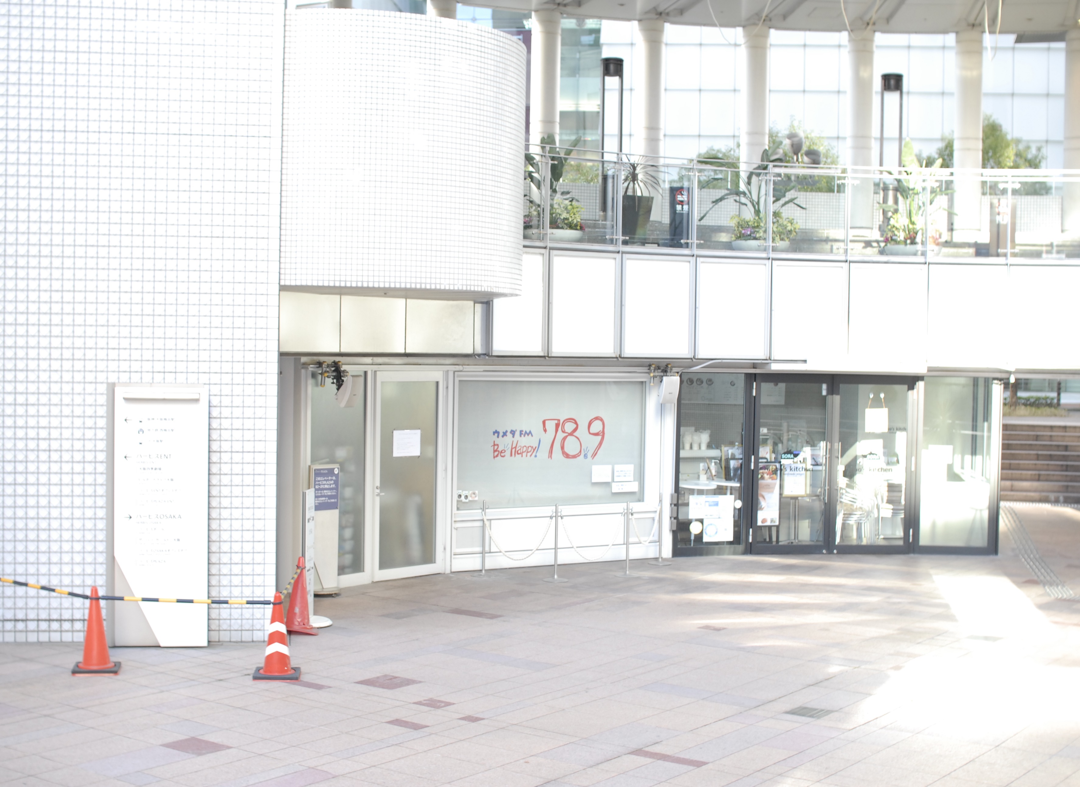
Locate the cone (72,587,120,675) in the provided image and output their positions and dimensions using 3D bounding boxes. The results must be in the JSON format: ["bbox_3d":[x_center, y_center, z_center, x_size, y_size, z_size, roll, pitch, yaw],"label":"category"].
[{"bbox_3d":[-3.572,1.893,11.850,0.385,0.685,0.385,1,2,-11],"label":"cone"}]

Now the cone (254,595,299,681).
[{"bbox_3d":[-2.117,1.940,11.850,0.385,0.685,0.385,1,2,-9],"label":"cone"}]

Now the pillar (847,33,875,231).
[{"bbox_3d":[5.197,-4.278,23.865,0.430,3.243,0.430,1,2,-2],"label":"pillar"}]

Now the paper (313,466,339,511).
[{"bbox_3d":[-2.266,1.016,15.643,0.303,0.448,0.010,-1,3,-42],"label":"paper"}]

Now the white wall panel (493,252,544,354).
[{"bbox_3d":[-0.242,-1.029,16.757,0.728,1.179,0.070,0,2,-34],"label":"white wall panel"}]

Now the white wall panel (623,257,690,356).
[{"bbox_3d":[1.441,-1.067,18.211,0.875,1.189,0.060,0,2,-25],"label":"white wall panel"}]

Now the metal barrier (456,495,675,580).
[{"bbox_3d":[0.565,1.682,17.295,2.660,0.860,0.922,0,2,-26],"label":"metal barrier"}]

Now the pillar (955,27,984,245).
[{"bbox_3d":[6.921,-4.176,23.772,0.450,3.360,0.450,1,2,0],"label":"pillar"}]

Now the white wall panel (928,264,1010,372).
[{"bbox_3d":[5.474,-0.978,18.866,0.976,1.324,0.060,1,2,7],"label":"white wall panel"}]

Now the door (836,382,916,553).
[{"bbox_3d":[4.371,0.945,19.239,1.084,2.310,0.070,1,2,-6],"label":"door"}]

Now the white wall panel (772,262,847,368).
[{"bbox_3d":[3.352,-1.009,18.277,1.015,1.253,0.070,1,2,-11],"label":"white wall panel"}]

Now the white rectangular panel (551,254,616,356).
[{"bbox_3d":[0.524,-1.051,17.703,0.883,1.186,0.060,0,2,-33],"label":"white rectangular panel"}]

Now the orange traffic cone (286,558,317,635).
[{"bbox_3d":[-2.222,1.848,13.605,0.370,0.690,0.370,0,2,-20],"label":"orange traffic cone"}]

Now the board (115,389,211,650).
[{"bbox_3d":[-3.286,1.060,12.823,0.808,2.278,0.160,1,2,-5],"label":"board"}]

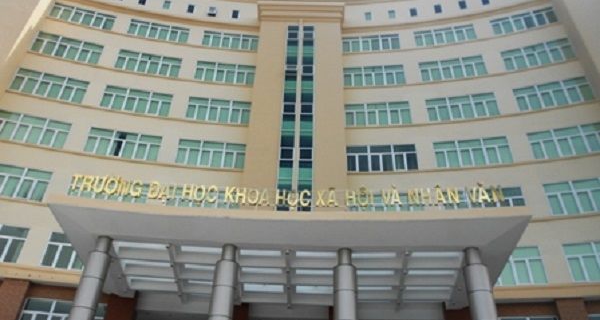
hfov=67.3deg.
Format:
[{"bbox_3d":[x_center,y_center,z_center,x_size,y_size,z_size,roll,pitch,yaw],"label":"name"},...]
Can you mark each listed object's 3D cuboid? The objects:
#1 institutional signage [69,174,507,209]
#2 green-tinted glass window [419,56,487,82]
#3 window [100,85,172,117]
[{"bbox_3d":[-0.538,1.283,18.073,17.065,1.058,0.825,1,-35,1],"label":"institutional signage"},{"bbox_3d":[10.885,-6.484,32.004,4.391,1.870,0.150,-5,-35,11],"label":"green-tinted glass window"},{"bbox_3d":[-10.961,-3.967,30.496,4.380,1.870,0.150,8,-35,-8],"label":"window"}]

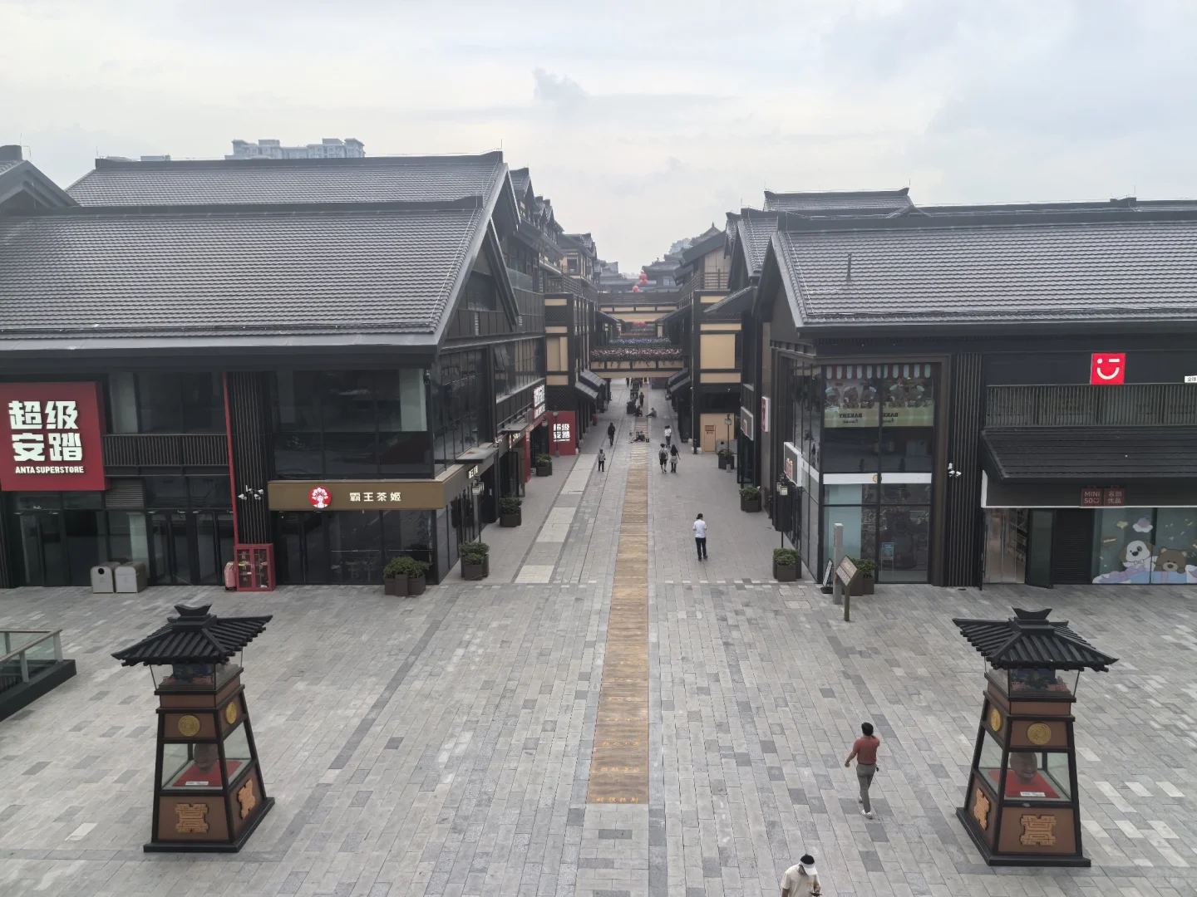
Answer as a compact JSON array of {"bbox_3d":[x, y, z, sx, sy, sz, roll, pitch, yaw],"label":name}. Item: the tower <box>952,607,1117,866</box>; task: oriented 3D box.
[{"bbox_3d":[7.372,4.769,16.078,2.020,4.160,2.020,0,8,5],"label":"tower"}]

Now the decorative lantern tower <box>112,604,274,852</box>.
[{"bbox_3d":[-7.136,4.876,16.857,2.000,4.190,2.000,-1,8,2],"label":"decorative lantern tower"}]

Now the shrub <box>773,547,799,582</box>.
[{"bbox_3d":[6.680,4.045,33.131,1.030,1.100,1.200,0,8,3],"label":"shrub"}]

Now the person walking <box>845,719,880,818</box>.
[{"bbox_3d":[4.934,5.880,17.303,0.640,1.710,0.620,-3,8,-13],"label":"person walking"}]

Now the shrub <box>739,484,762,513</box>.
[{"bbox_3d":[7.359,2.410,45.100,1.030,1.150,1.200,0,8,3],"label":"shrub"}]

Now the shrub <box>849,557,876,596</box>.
[{"bbox_3d":[8.554,4.241,31.260,1.280,1.150,1.050,0,8,3],"label":"shrub"}]

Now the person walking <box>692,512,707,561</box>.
[{"bbox_3d":[3.937,3.398,35.764,0.560,1.770,0.500,1,8,12],"label":"person walking"}]

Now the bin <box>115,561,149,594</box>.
[{"bbox_3d":[-16.350,4.523,32.759,0.760,0.960,0.720,0,8,3],"label":"bin"}]

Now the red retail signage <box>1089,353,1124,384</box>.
[{"bbox_3d":[16.704,-2.598,30.599,1.070,1.030,0.120,0,8,3],"label":"red retail signage"}]

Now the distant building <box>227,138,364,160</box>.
[{"bbox_3d":[-135.517,-95.047,440.928,61.758,93.864,24.000,0,8,3],"label":"distant building"}]

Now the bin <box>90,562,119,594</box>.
[{"bbox_3d":[-17.218,4.530,32.806,0.760,0.960,0.720,0,8,3],"label":"bin"}]

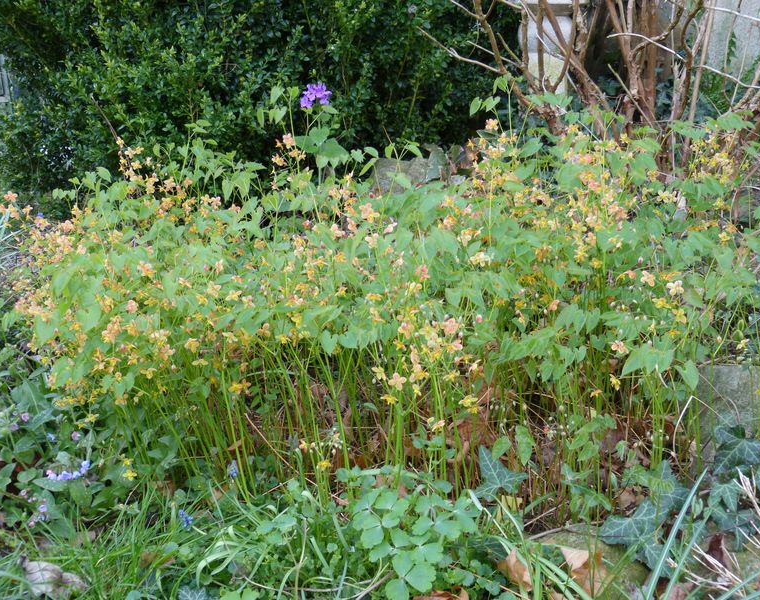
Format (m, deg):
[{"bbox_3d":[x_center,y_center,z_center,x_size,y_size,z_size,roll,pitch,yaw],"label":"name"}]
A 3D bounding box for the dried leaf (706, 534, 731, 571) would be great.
[{"bbox_3d":[0.398,0.295,1.140,0.027,0.044,0.018,-7,7,17],"label":"dried leaf"}]

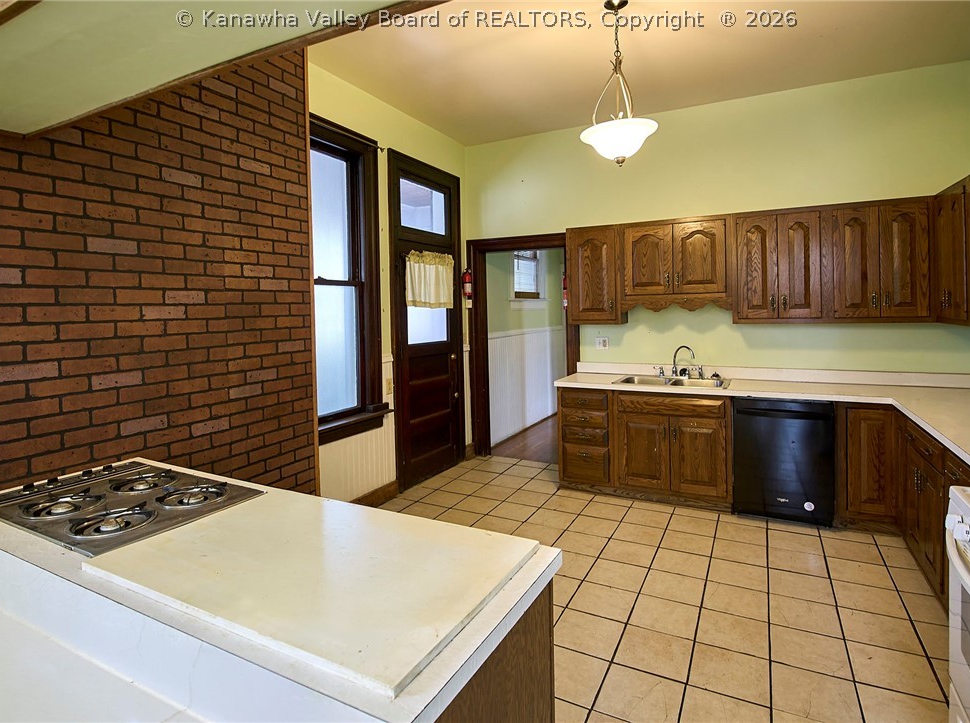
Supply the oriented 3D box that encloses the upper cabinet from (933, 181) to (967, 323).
[{"bbox_3d":[2.902,-0.621,2.962,0.359,0.786,0.601,1,7,28],"label":"upper cabinet"}]

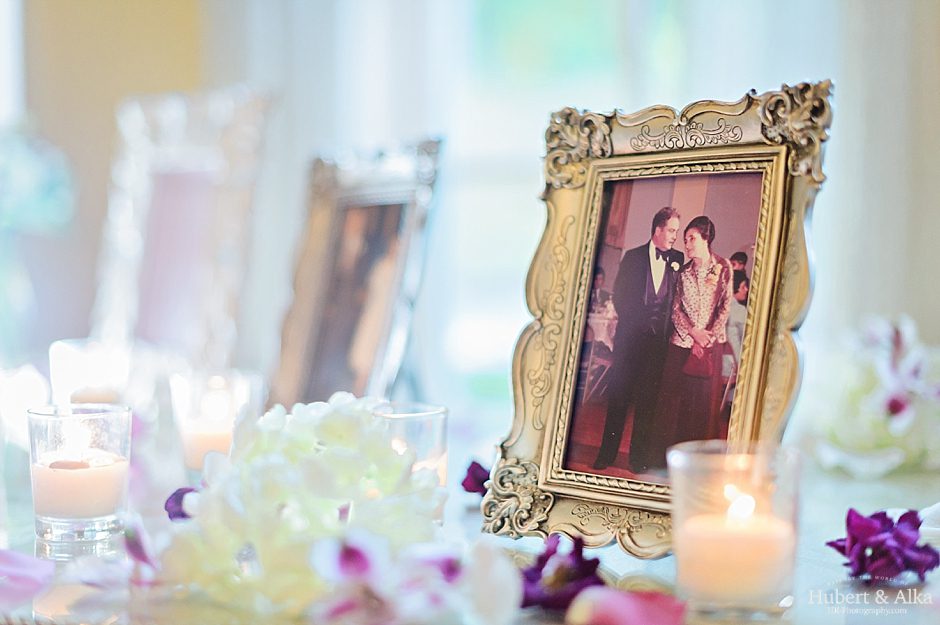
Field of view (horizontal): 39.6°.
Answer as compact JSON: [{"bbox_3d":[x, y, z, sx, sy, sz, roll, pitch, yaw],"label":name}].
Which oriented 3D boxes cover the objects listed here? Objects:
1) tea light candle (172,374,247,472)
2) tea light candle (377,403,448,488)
[{"bbox_3d":[-0.170,0.078,0.877,0.051,0.062,0.051,1,1,-11],"label":"tea light candle"},{"bbox_3d":[-0.038,0.085,0.710,0.051,0.062,0.051,1,1,-3],"label":"tea light candle"}]

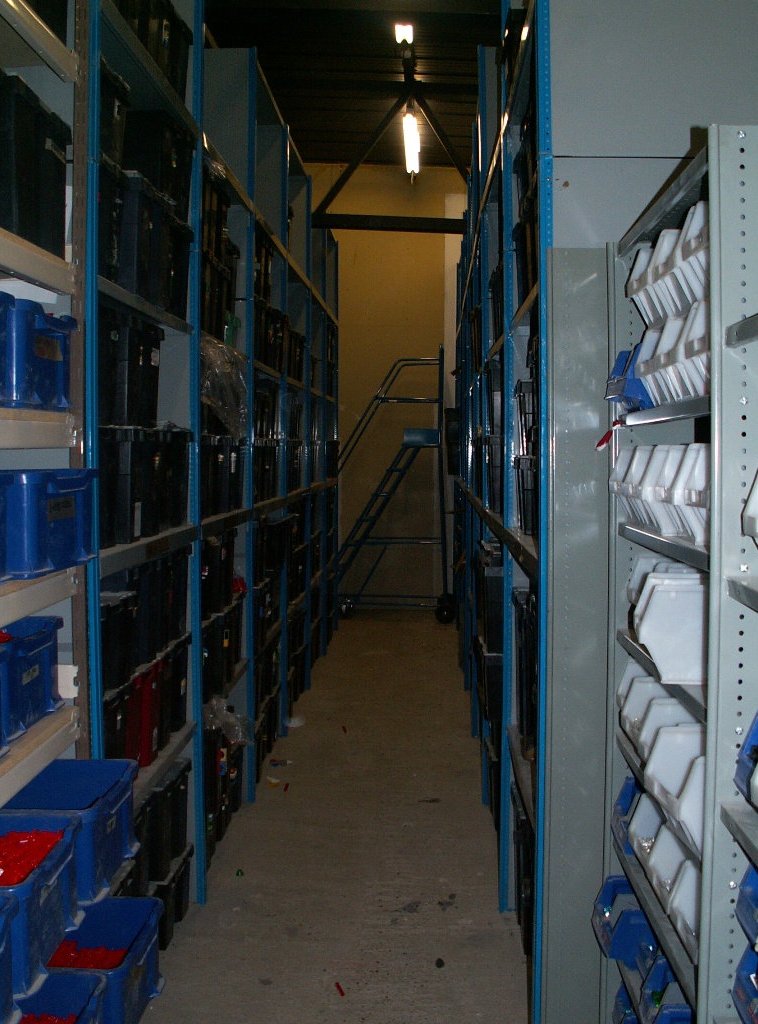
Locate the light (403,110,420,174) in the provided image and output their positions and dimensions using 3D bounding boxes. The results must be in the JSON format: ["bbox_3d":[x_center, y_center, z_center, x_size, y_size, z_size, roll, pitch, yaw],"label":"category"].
[{"bbox_3d":[0.236,-2.678,7.565,0.110,0.080,1.500,0,4,3],"label":"light"}]

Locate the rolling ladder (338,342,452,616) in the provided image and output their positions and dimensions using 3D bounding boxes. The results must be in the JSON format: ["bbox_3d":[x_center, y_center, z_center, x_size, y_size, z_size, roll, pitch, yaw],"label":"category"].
[{"bbox_3d":[0.070,-0.252,9.002,1.200,2.338,0.710,0,4,7],"label":"rolling ladder"}]

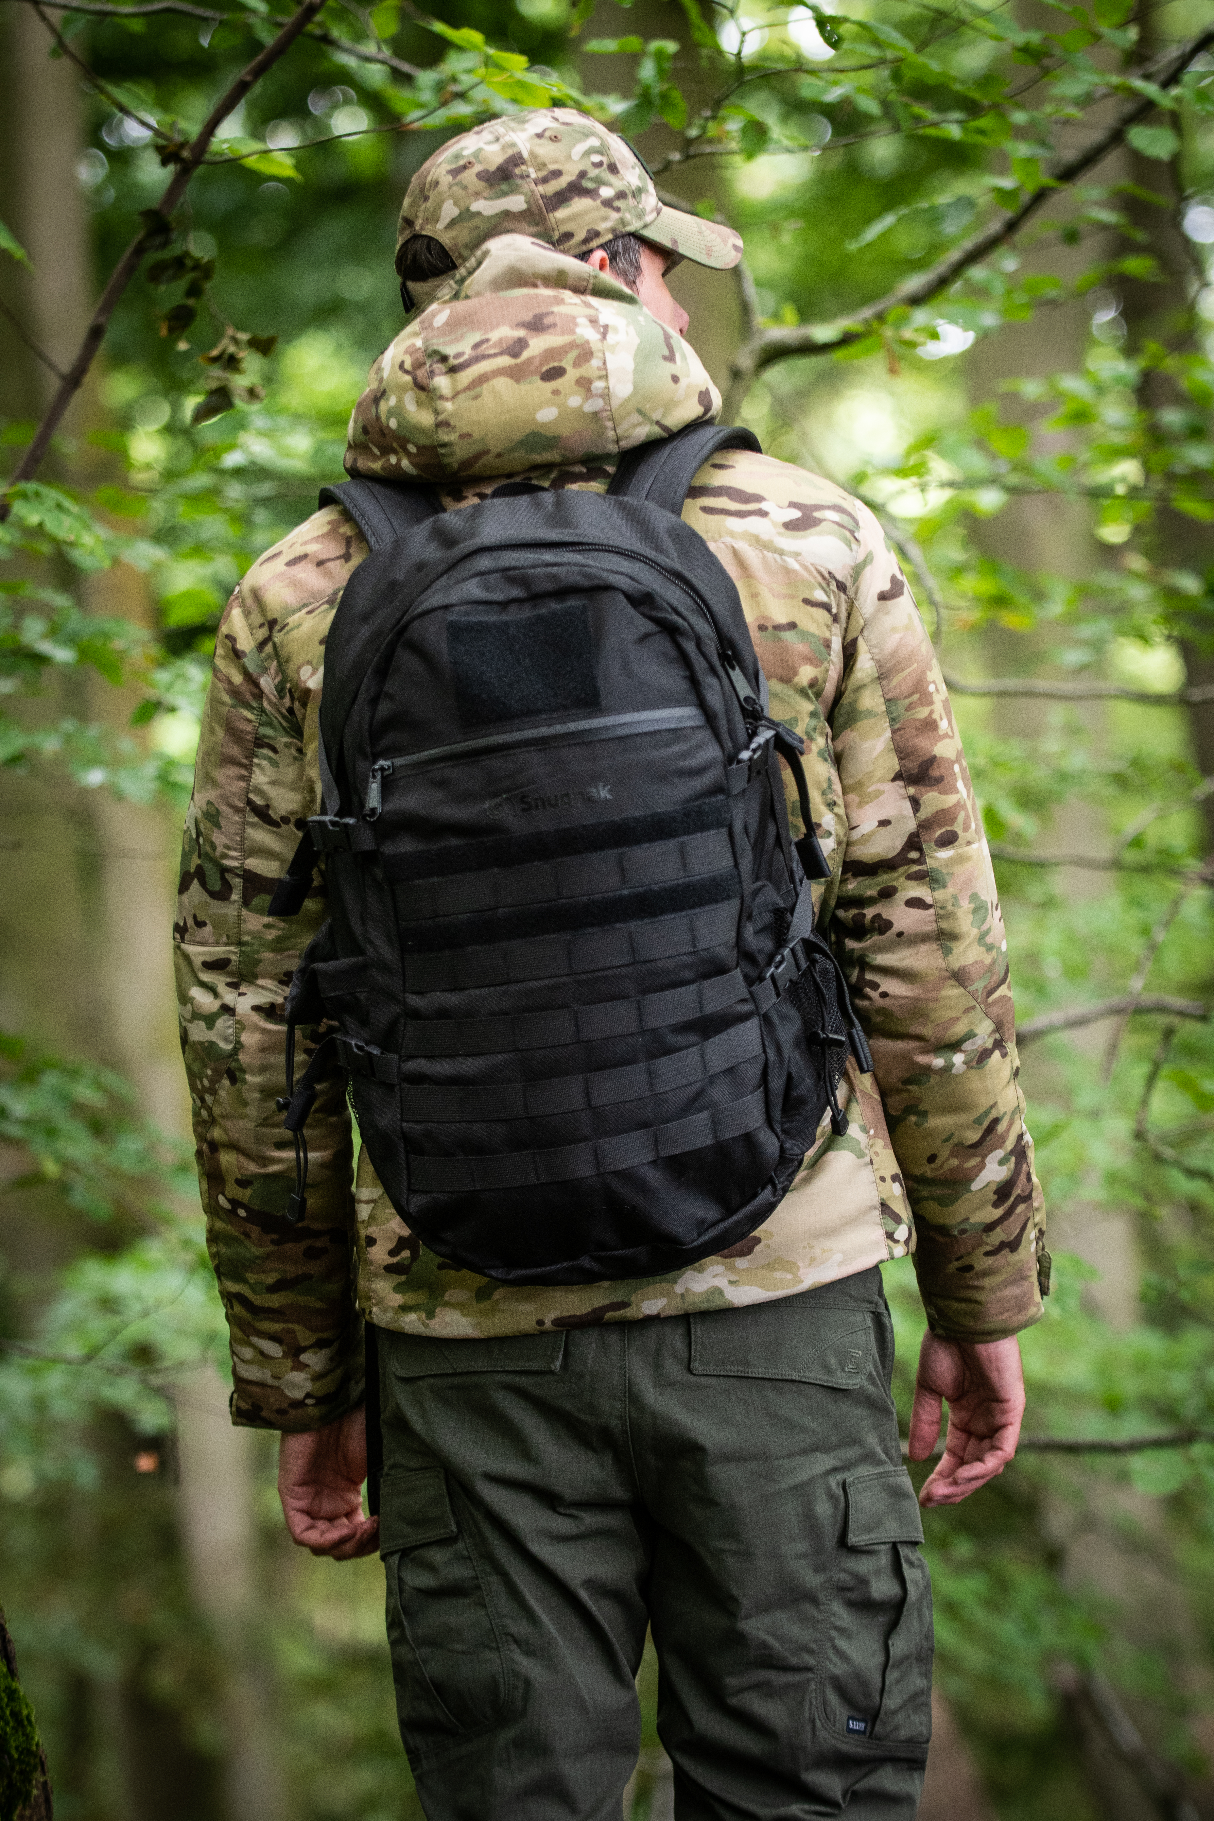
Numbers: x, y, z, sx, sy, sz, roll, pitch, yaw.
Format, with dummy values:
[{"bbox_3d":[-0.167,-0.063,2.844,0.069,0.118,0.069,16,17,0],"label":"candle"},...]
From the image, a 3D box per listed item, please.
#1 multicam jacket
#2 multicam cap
[{"bbox_3d":[-0.014,-0.066,5.250,0.580,0.820,0.360,-5,3,10],"label":"multicam jacket"},{"bbox_3d":[-0.027,-0.507,5.280,0.275,0.135,0.175,-8,4,-35],"label":"multicam cap"}]

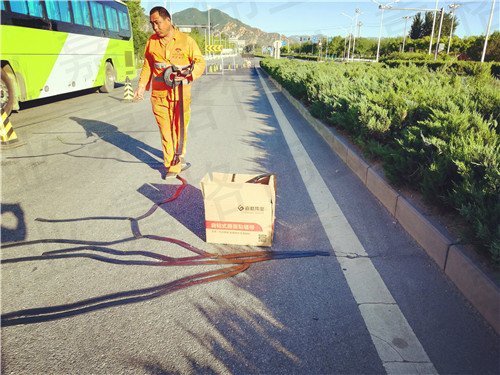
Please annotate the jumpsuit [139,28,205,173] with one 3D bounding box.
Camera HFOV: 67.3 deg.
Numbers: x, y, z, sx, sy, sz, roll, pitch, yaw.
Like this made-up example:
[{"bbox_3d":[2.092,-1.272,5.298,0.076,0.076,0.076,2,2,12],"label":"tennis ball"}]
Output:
[{"bbox_3d":[-0.820,-0.900,3.979,0.640,1.460,0.420,7,21,19],"label":"jumpsuit"}]

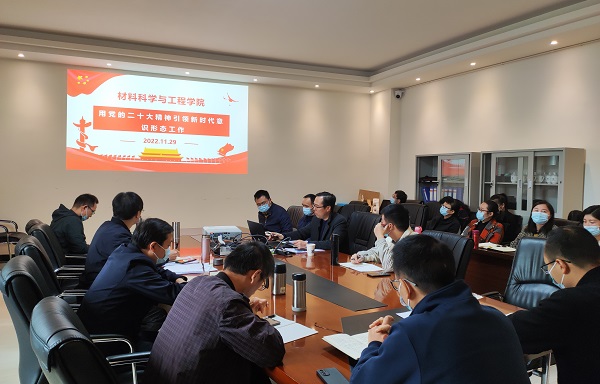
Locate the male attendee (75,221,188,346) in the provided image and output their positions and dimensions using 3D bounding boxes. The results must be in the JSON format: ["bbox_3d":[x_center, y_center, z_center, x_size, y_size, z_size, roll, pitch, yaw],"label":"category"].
[{"bbox_3d":[-0.892,0.759,2.502,0.700,1.180,0.520,-1,3,-26],"label":"male attendee"}]

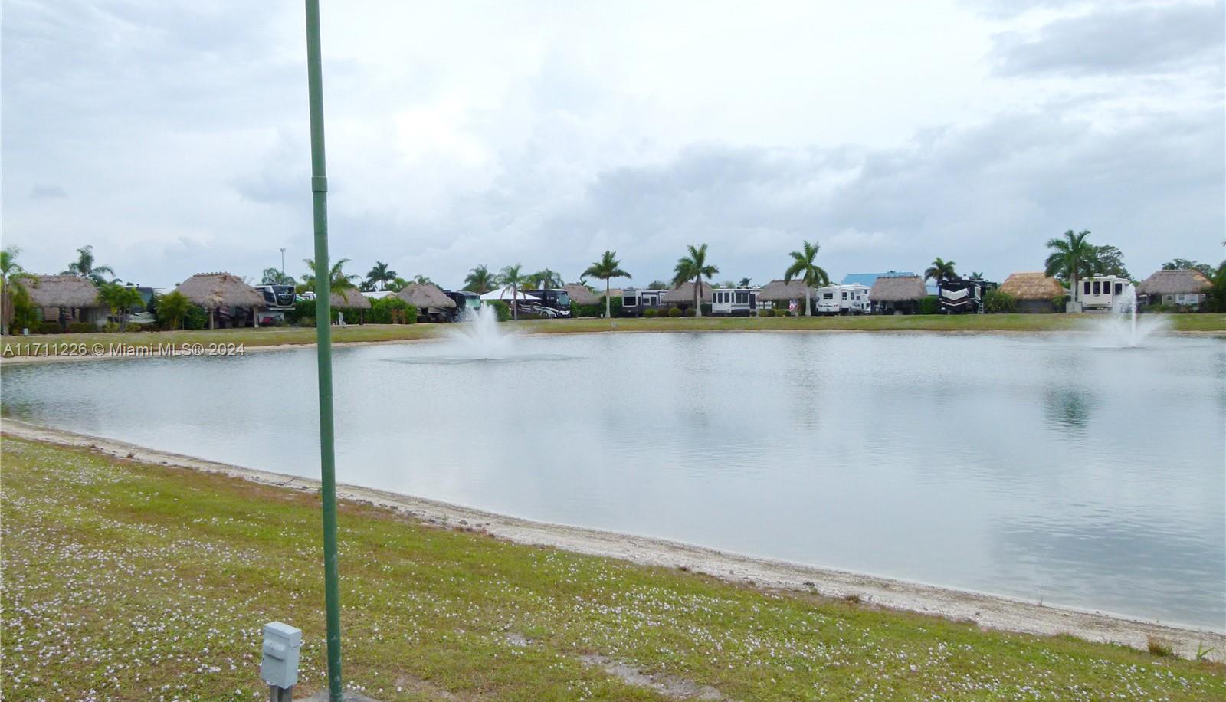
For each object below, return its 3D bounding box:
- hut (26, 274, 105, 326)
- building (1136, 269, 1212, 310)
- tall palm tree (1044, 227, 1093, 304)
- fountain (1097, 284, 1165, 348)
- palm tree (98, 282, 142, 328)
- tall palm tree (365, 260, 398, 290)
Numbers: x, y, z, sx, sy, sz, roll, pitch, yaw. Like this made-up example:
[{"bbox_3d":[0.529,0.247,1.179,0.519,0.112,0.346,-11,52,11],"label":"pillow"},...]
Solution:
[{"bbox_3d":[-47.739,-4.226,77.125,7.100,4.800,5.800,-2,3,-18],"label":"hut"},{"bbox_3d":[60.888,-6.481,96.122,8.100,4.700,6.200,0,3,18],"label":"building"},{"bbox_3d":[44.420,-7.720,86.000,4.600,8.190,4.600,1,3,27],"label":"tall palm tree"},{"bbox_3d":[26.650,-1.830,45.500,3.100,3.270,3.100,1,3,30],"label":"fountain"},{"bbox_3d":[-42.271,-3.814,76.112,3.900,4.300,3.700,-1,3,0],"label":"palm tree"},{"bbox_3d":[-36.512,-9.593,140.241,4.800,9.300,4.700,-1,3,0],"label":"tall palm tree"}]

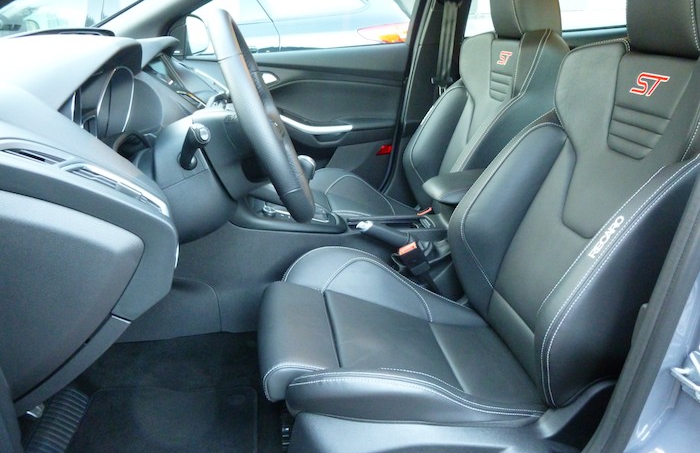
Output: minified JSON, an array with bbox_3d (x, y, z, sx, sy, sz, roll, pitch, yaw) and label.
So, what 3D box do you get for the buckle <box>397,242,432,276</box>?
[{"bbox_3d":[0.156,0.081,1.313,0.046,0.070,0.026,-34,21,6],"label":"buckle"}]

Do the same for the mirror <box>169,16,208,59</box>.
[{"bbox_3d":[-0.605,-0.698,1.988,0.130,0.160,0.240,3,21,7],"label":"mirror"}]

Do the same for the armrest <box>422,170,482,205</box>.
[{"bbox_3d":[0.326,-0.104,1.392,0.280,0.055,0.145,-3,21,-7],"label":"armrest"}]

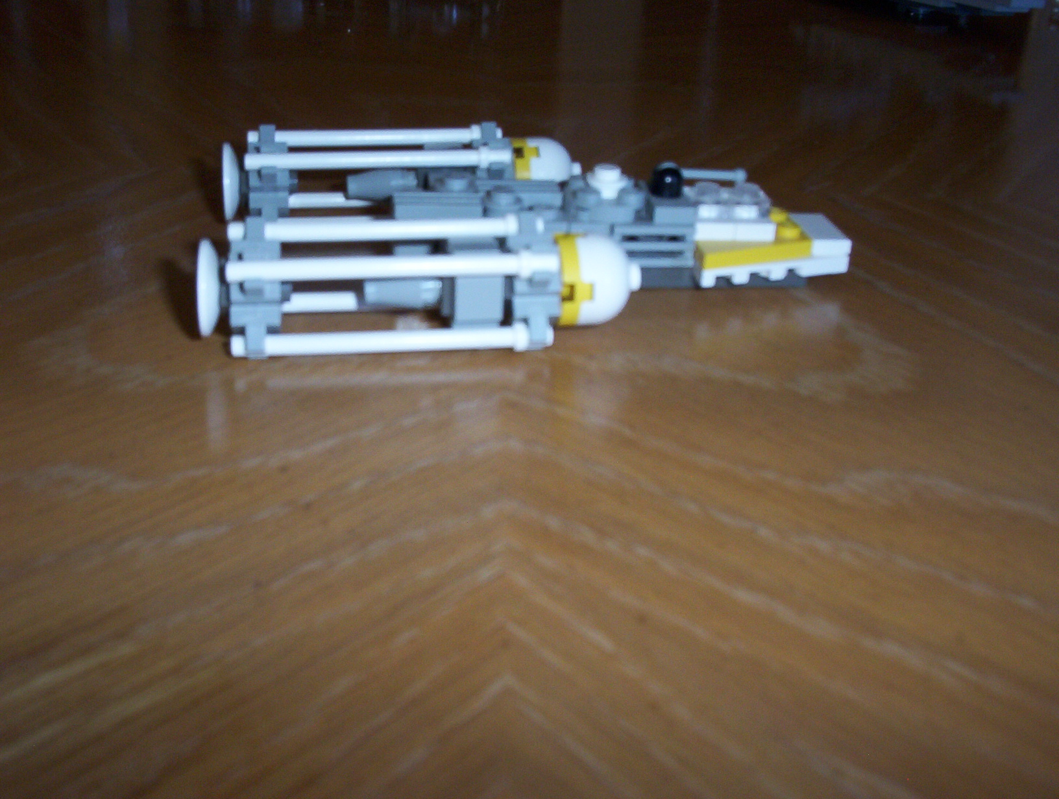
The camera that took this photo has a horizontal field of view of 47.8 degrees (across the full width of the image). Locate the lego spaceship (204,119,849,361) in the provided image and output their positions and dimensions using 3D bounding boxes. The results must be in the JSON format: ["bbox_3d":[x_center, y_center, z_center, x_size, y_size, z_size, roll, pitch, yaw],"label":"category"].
[{"bbox_3d":[0.001,-0.034,0.228,0.121,0.021,0.075,-3,29,-8],"label":"lego spaceship"}]

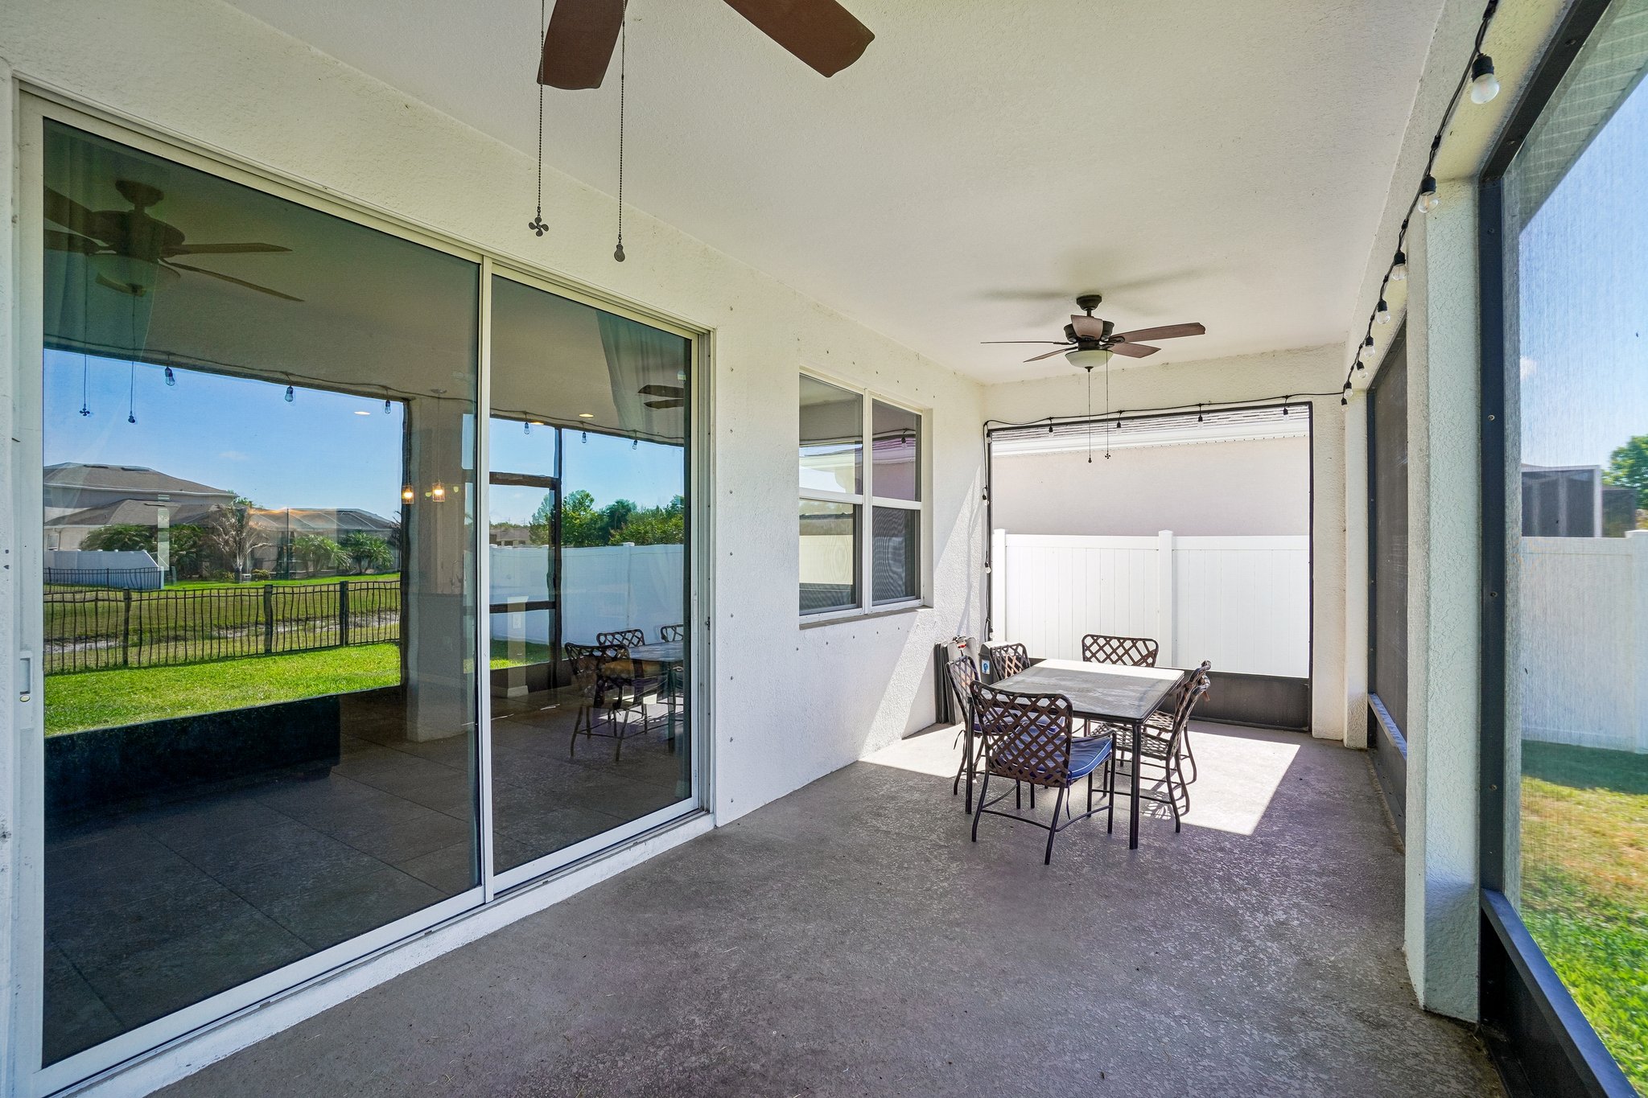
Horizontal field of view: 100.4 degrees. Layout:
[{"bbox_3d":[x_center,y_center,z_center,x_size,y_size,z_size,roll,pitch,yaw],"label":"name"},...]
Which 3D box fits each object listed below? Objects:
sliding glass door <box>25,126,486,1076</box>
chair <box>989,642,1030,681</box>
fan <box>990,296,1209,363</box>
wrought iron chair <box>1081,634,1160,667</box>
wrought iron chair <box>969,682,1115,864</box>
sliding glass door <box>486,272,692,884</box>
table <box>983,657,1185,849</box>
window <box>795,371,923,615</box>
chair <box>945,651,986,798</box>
[{"bbox_3d":[-1.651,0.111,2.204,0.070,2.440,1.150,0,0,35],"label":"sliding glass door"},{"bbox_3d":[1.478,1.076,4.694,0.570,0.785,0.470,0,1,42],"label":"chair"},{"bbox_3d":[1.670,-1.358,4.309,1.330,0.470,1.330,0,0,35],"label":"fan"},{"bbox_3d":[2.032,1.068,4.854,0.540,0.800,0.620,0,0,40],"label":"wrought iron chair"},{"bbox_3d":[1.095,1.077,3.495,0.550,0.800,0.650,0,1,42],"label":"wrought iron chair"},{"bbox_3d":[-0.986,0.119,3.197,0.070,2.460,1.150,0,0,35],"label":"sliding glass door"},{"bbox_3d":[1.626,1.152,4.247,0.900,0.640,1.550,0,0,37],"label":"table"},{"bbox_3d":[0.325,-0.333,5.047,0.100,1.620,1.800,0,0,35],"label":"window"},{"bbox_3d":[1.055,1.080,4.148,0.570,0.785,0.470,0,0,32],"label":"chair"}]

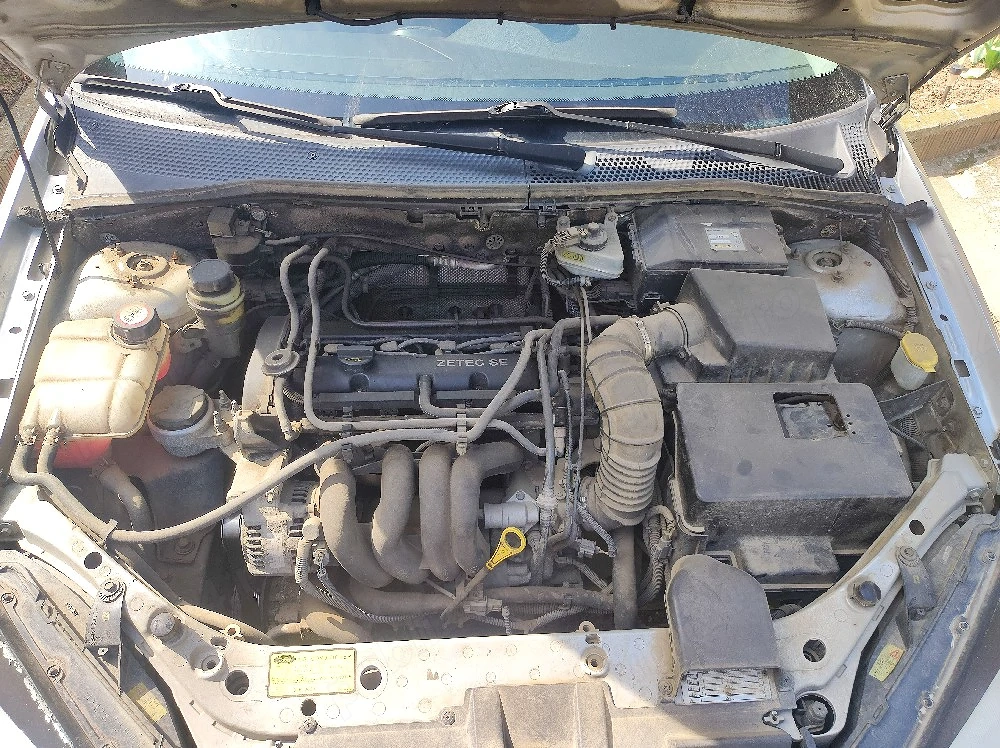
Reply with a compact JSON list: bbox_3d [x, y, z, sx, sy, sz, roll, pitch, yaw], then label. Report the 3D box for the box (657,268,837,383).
[{"bbox_3d":[0.349,-0.038,1.096,0.222,0.165,0.180,2,48,-2],"label":"box"}]

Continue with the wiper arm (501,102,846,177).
[{"bbox_3d":[0.296,-0.411,1.244,0.589,0.050,0.050,12,48,4],"label":"wiper arm"}]

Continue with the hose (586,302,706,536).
[{"bbox_3d":[0.203,0.065,1.064,0.150,0.225,0.250,0,47,0],"label":"hose"}]

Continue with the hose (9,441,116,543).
[{"bbox_3d":[-0.501,0.132,0.838,0.177,0.050,0.056,25,51,18],"label":"hose"}]

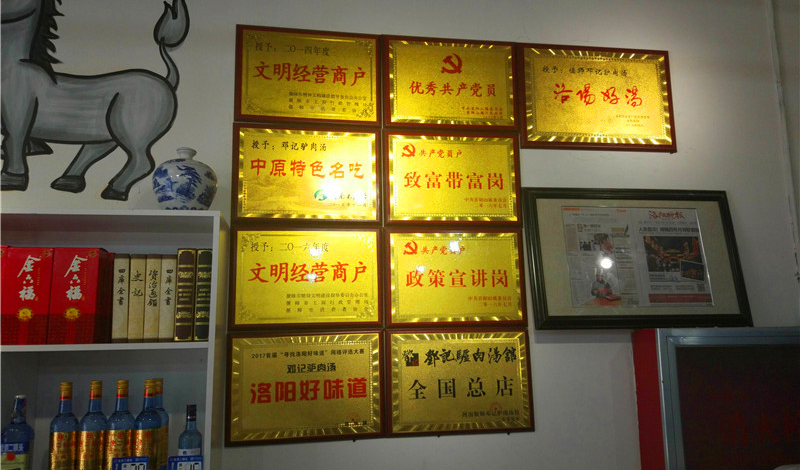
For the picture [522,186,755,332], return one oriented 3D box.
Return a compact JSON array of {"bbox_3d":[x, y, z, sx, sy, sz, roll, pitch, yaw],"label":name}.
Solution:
[{"bbox_3d":[0.836,0.082,2.302,0.803,0.507,0.030,1,-17,-10],"label":"picture"}]

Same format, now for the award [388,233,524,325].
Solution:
[{"bbox_3d":[0.194,0.151,2.220,0.498,0.339,0.020,1,-10,-10],"label":"award"}]

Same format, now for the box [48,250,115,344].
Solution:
[{"bbox_3d":[-0.889,0.172,1.803,0.115,0.260,0.105,1,-8,-9],"label":"box"}]

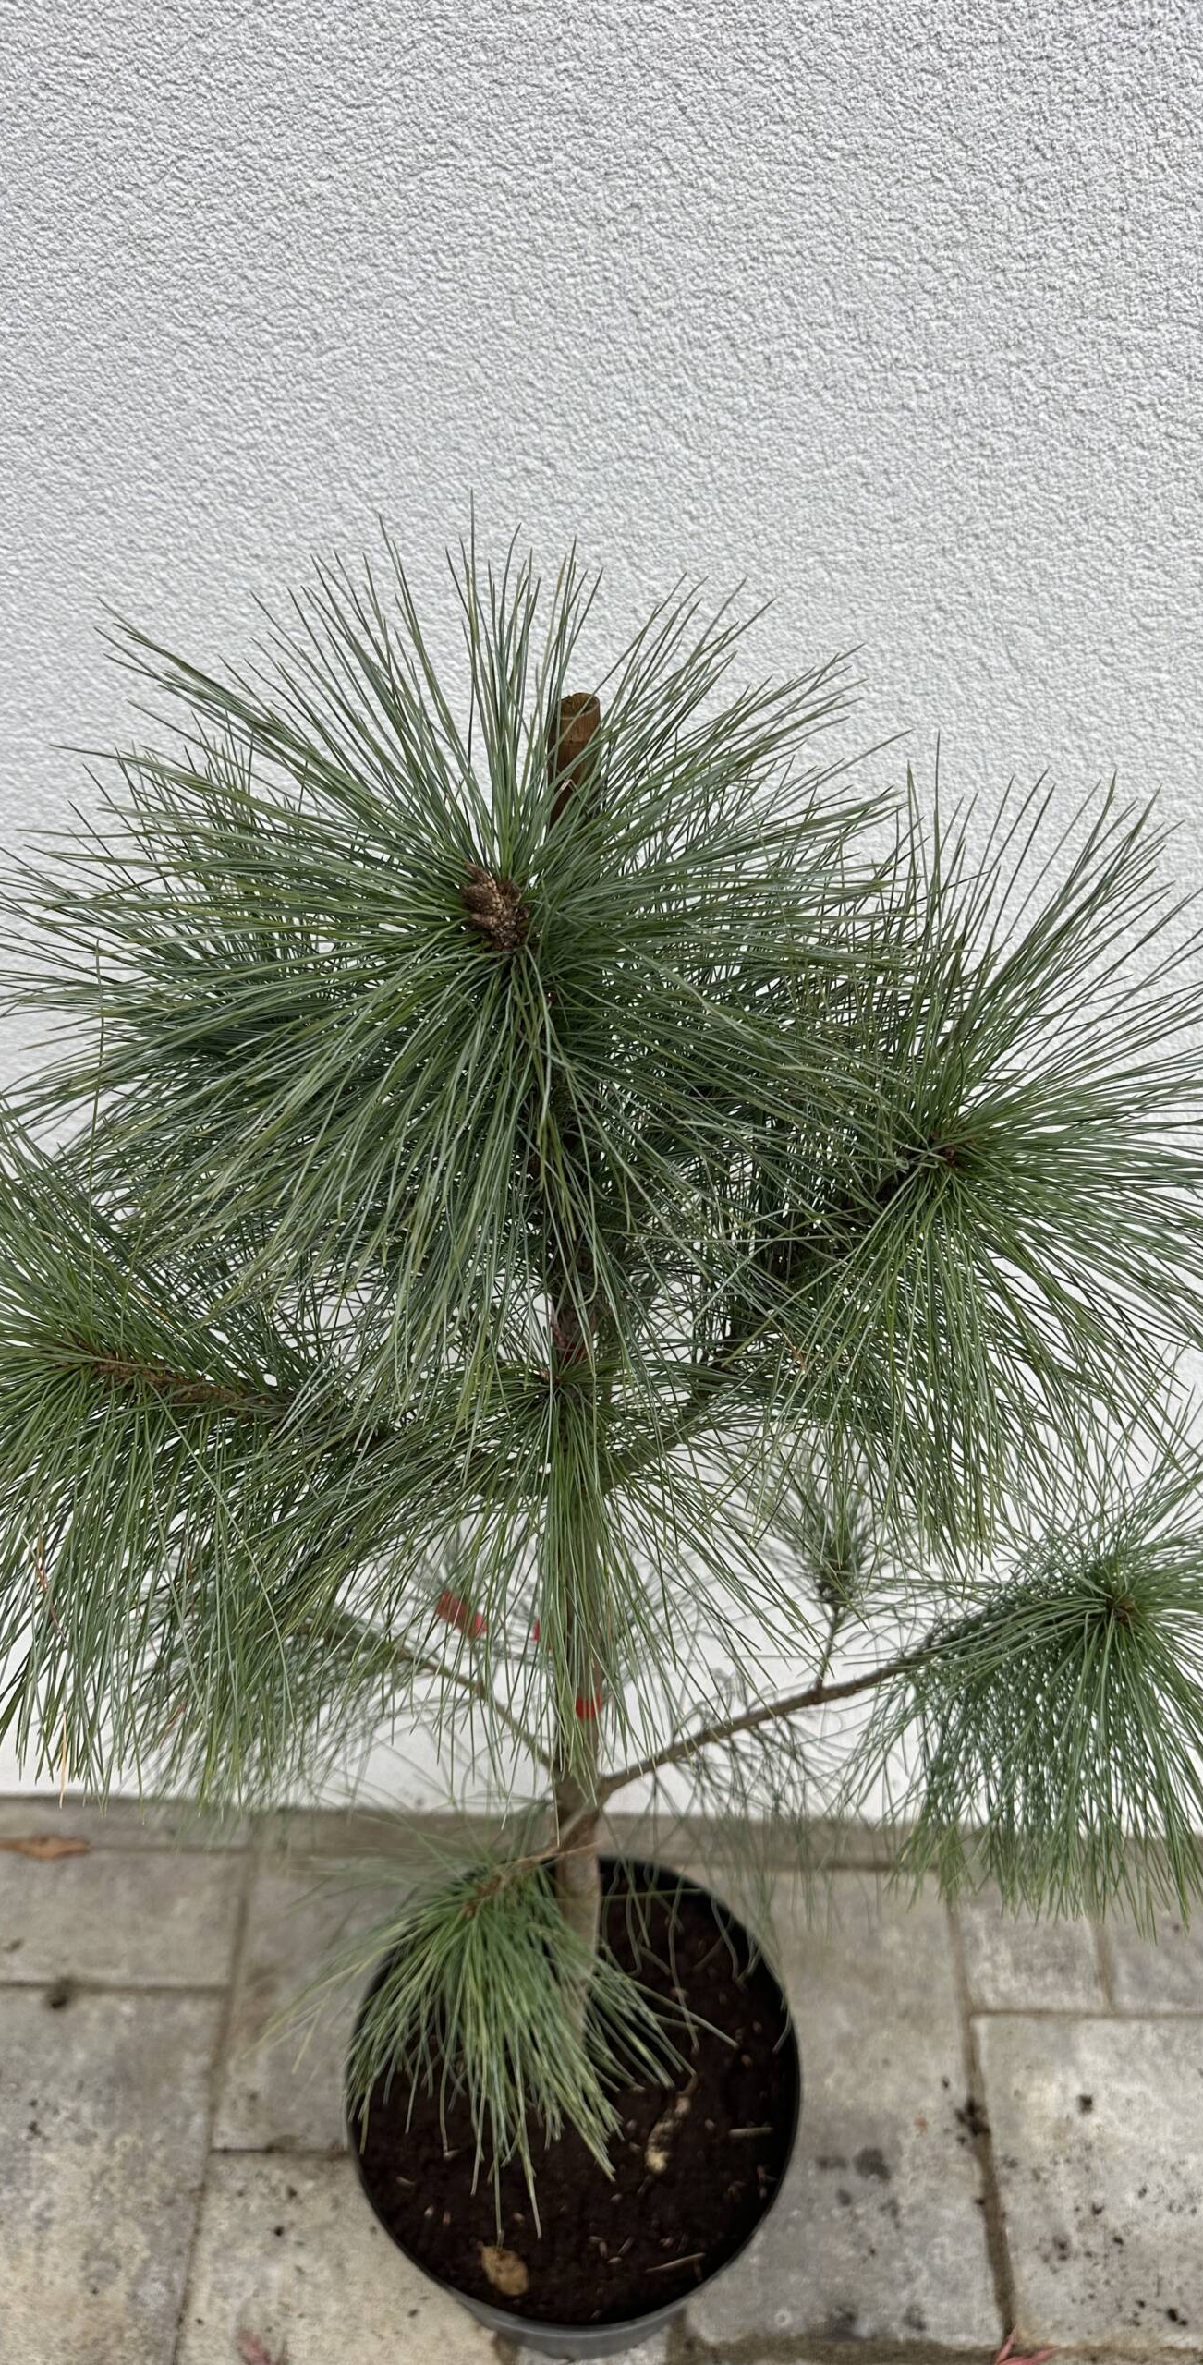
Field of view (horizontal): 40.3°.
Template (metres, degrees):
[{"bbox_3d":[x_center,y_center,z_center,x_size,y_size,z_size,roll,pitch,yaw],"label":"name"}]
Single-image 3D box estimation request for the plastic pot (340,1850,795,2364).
[{"bbox_3d":[-0.016,0.581,1.004,0.257,0.203,0.257,1,43,-1],"label":"plastic pot"}]

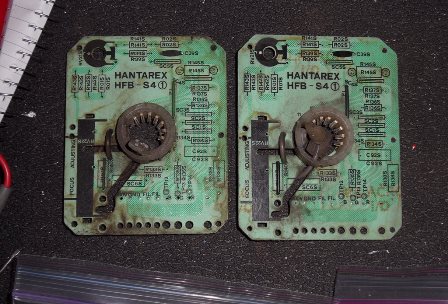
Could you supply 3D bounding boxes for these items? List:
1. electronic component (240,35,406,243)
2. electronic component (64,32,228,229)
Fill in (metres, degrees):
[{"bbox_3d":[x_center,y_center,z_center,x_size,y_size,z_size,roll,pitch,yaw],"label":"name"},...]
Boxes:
[{"bbox_3d":[0.053,-0.009,0.472,0.091,0.016,0.113,1,83,-7],"label":"electronic component"},{"bbox_3d":[-0.044,-0.011,0.483,0.091,0.016,0.113,0,81,-2],"label":"electronic component"}]

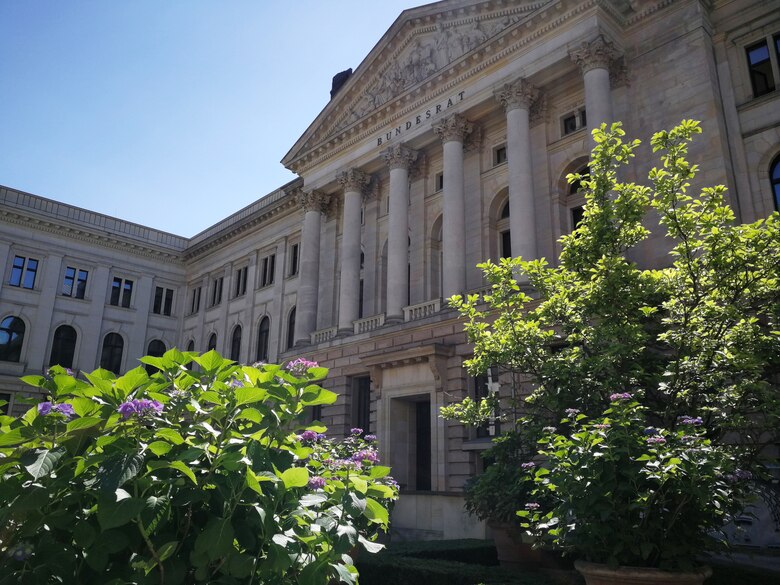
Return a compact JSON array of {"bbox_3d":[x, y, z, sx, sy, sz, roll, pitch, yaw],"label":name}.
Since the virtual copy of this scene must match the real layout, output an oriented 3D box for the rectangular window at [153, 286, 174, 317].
[{"bbox_3d":[-17.484,0.701,47.039,1.334,2.084,0.250,16,-23,-41],"label":"rectangular window"}]

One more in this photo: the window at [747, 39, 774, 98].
[{"bbox_3d":[12.792,-7.787,21.031,0.288,2.034,0.673,16,-23,-41],"label":"window"}]

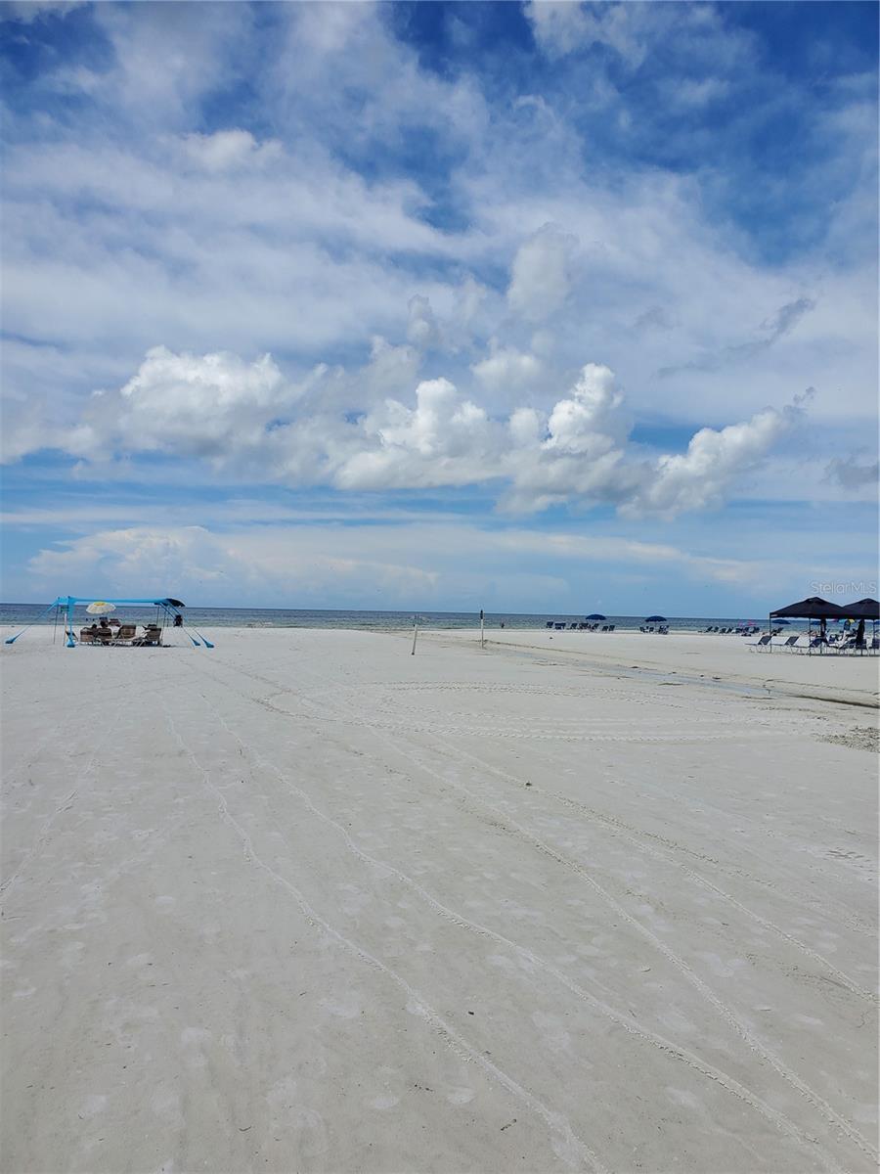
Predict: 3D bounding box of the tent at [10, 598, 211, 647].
[{"bbox_3d":[-13.350,1.430,36.100,7.700,1.970,4.000,2,-2,-23],"label":"tent"}]

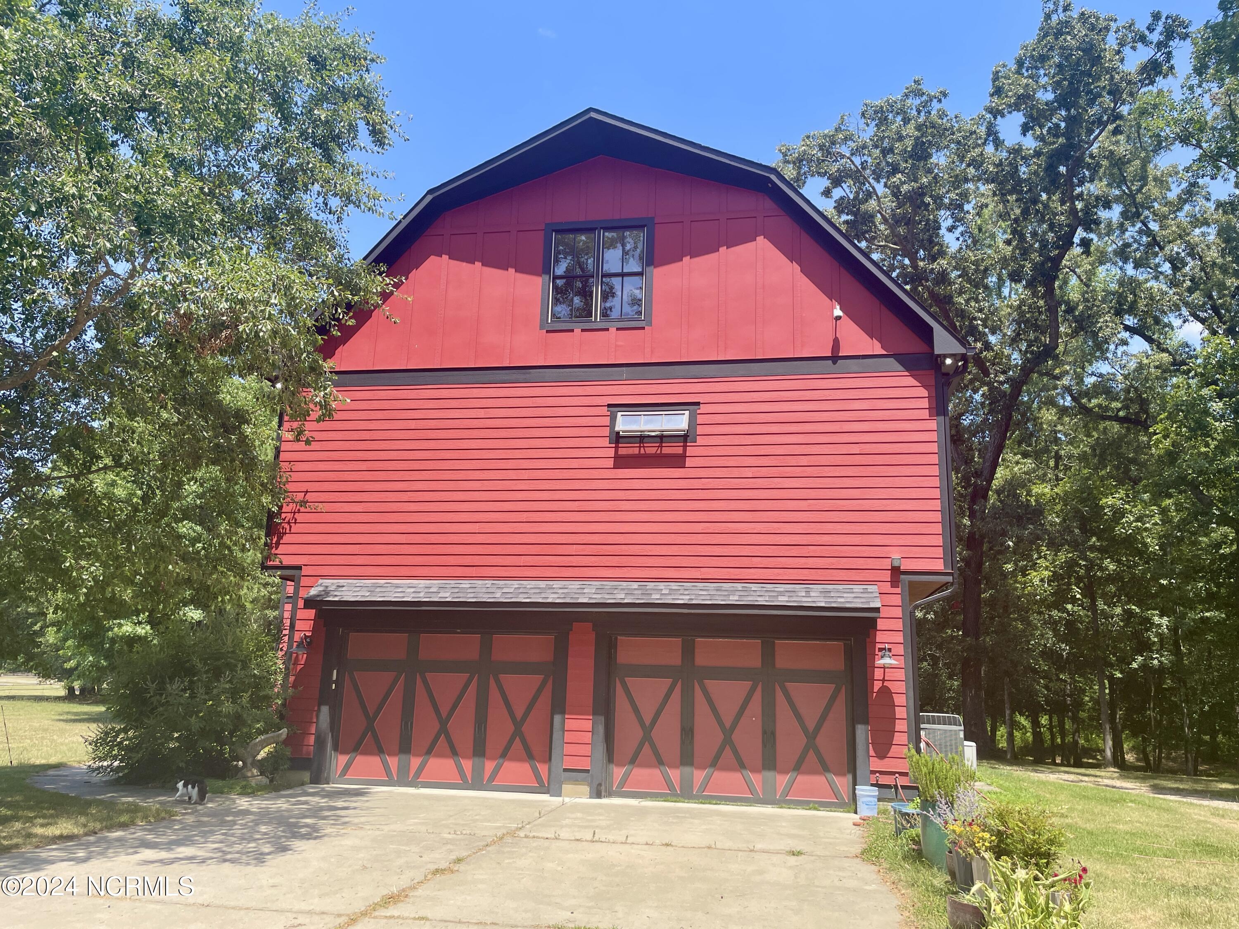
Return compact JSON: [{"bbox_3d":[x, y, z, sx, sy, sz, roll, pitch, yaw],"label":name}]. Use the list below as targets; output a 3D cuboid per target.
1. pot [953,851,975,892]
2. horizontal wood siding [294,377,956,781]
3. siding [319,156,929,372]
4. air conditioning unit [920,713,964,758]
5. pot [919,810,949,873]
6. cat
[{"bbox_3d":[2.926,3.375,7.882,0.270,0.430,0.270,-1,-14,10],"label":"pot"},{"bbox_3d":[-0.553,1.602,14.740,10.868,6.143,0.200,-1,-14,10],"label":"horizontal wood siding"},{"bbox_3d":[-0.338,-3.519,15.951,10.711,3.857,0.200,-1,-14,10],"label":"siding"},{"bbox_3d":[5.929,5.323,17.453,0.870,1.140,0.870,-1,-14,10],"label":"air conditioning unit"},{"bbox_3d":[2.994,3.475,8.747,0.350,0.640,0.350,-1,-14,10],"label":"pot"},{"bbox_3d":[-5.584,4.237,12.147,0.460,0.320,0.160,-7,-16,32],"label":"cat"}]

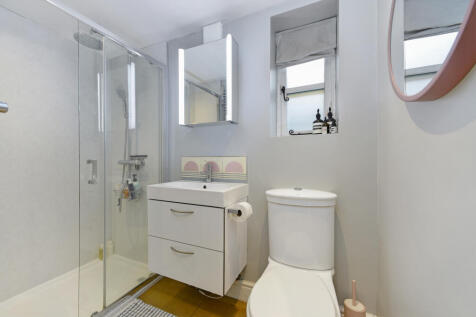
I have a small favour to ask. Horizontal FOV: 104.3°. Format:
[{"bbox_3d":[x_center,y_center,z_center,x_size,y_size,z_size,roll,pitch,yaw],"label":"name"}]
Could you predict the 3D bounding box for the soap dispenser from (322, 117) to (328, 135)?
[{"bbox_3d":[0.561,-0.209,1.182,0.042,0.115,0.042,0,0,25],"label":"soap dispenser"}]

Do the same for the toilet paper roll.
[{"bbox_3d":[0.033,0.315,1.092,0.103,0.103,0.095,0,0,25],"label":"toilet paper roll"}]

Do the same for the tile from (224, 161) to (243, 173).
[{"bbox_3d":[-0.029,0.065,1.386,0.158,0.087,0.010,0,0,25],"label":"tile"}]

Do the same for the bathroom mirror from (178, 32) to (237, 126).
[{"bbox_3d":[-0.232,-0.558,1.424,0.475,0.605,0.115,0,0,25],"label":"bathroom mirror"}]

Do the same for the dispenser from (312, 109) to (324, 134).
[{"bbox_3d":[0.544,-0.243,1.245,0.074,0.184,0.074,0,0,25],"label":"dispenser"}]

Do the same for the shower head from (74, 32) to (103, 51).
[{"bbox_3d":[-1.254,-0.984,1.560,0.200,0.030,0.200,0,0,25],"label":"shower head"}]

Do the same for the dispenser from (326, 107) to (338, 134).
[{"bbox_3d":[0.601,-0.243,1.197,0.074,0.184,0.074,0,0,25],"label":"dispenser"}]

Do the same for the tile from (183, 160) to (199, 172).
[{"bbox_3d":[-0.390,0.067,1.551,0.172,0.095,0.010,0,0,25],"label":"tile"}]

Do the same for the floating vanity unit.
[{"bbox_3d":[-0.278,0.481,1.308,0.605,0.585,0.355,0,0,25],"label":"floating vanity unit"}]

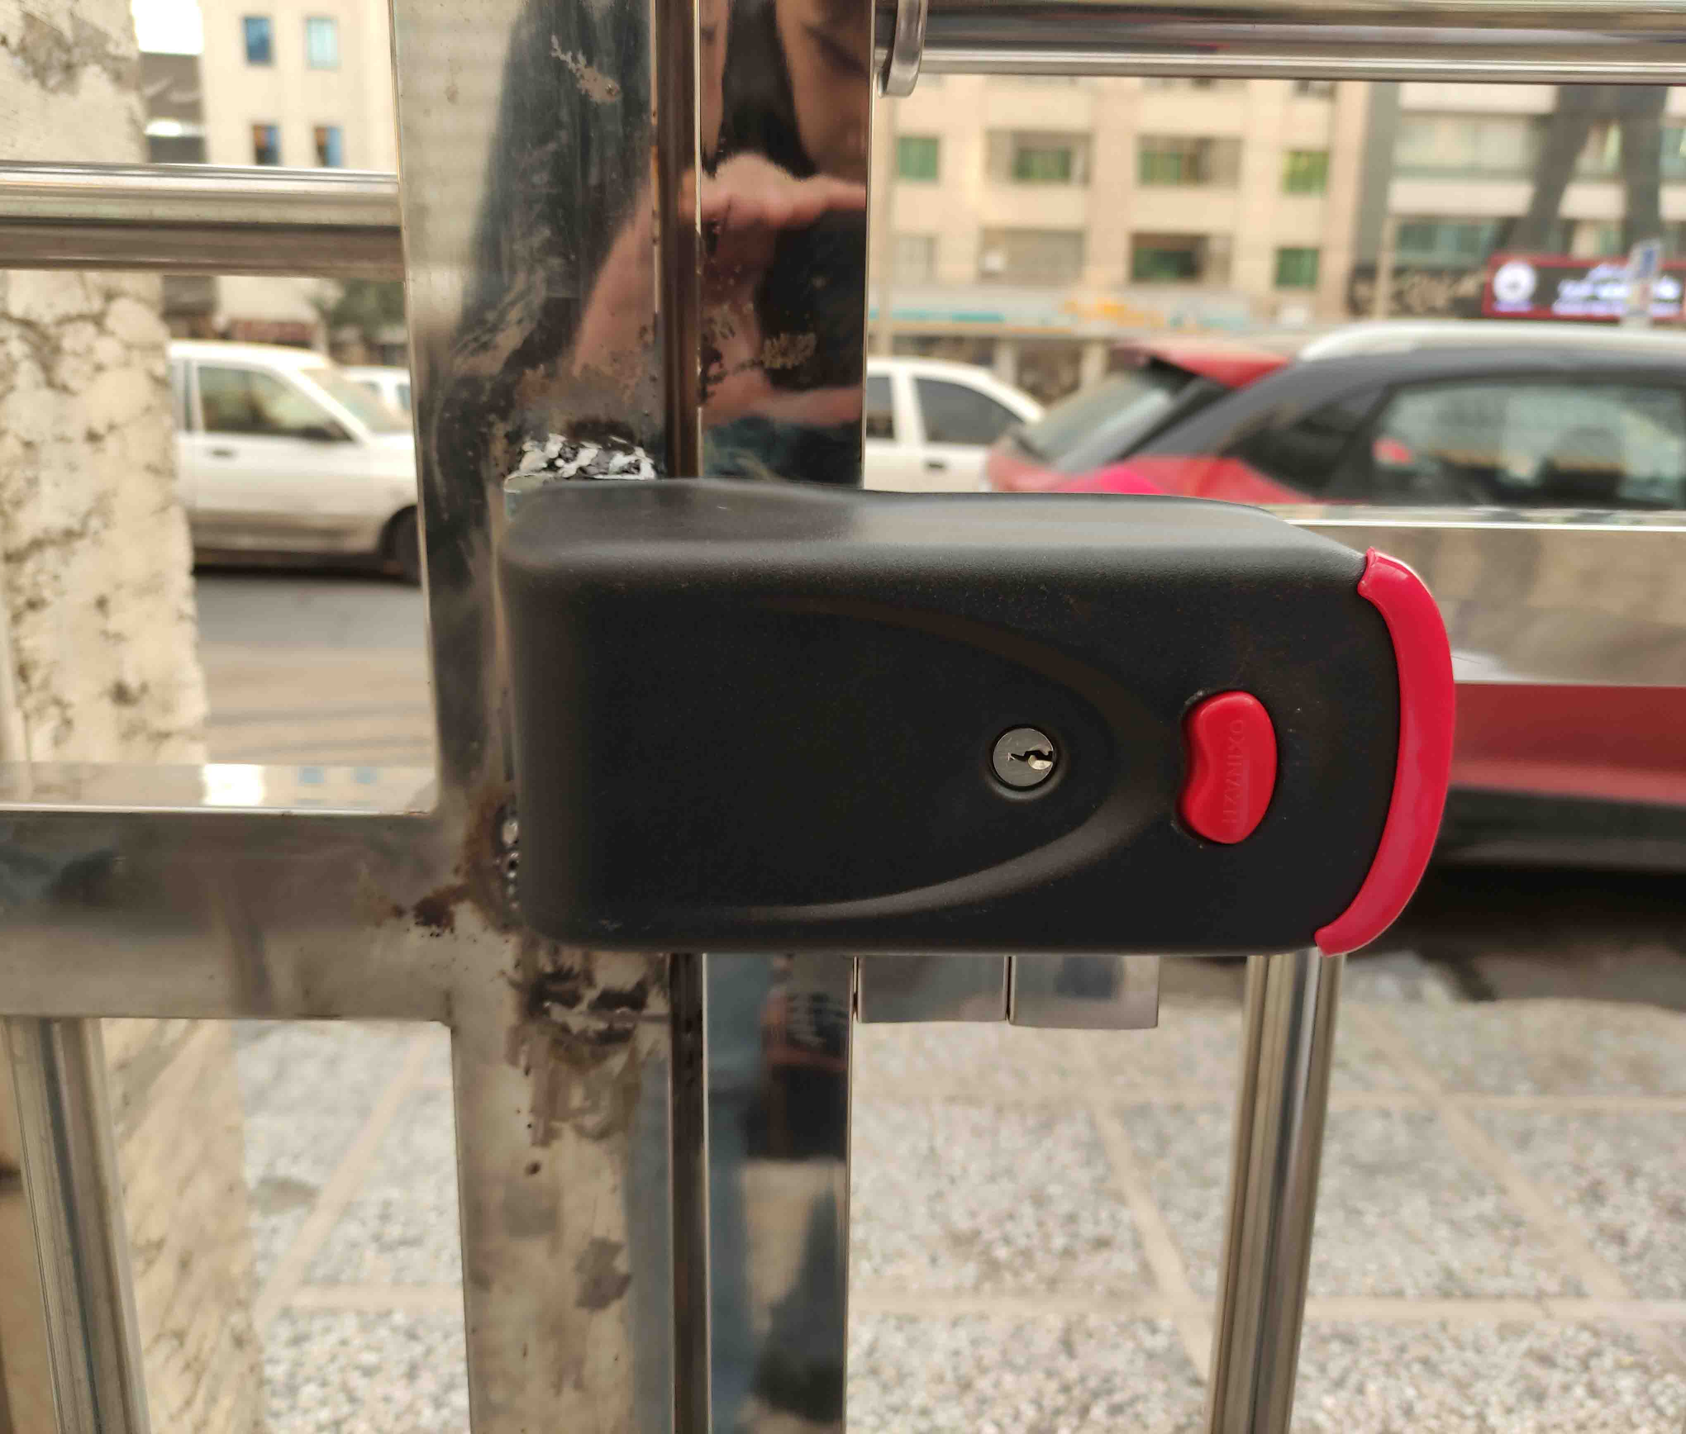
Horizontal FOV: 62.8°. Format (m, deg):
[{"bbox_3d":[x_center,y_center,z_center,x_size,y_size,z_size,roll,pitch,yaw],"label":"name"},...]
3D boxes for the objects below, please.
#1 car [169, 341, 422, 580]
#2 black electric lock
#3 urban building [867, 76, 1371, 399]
[{"bbox_3d":[-3.728,-1.718,8.939,4.150,1.440,1.650,2,14,6],"label":"car"},{"bbox_3d":[0.027,-0.003,0.309,0.190,0.092,0.063,1,14,-1],"label":"black electric lock"},{"bbox_3d":[9.269,-20.898,54.465,18.800,17.000,14.000,0,14,-5],"label":"urban building"}]

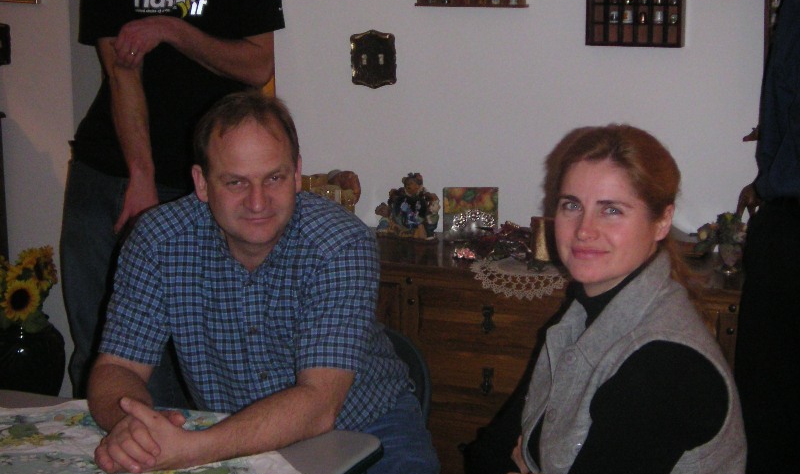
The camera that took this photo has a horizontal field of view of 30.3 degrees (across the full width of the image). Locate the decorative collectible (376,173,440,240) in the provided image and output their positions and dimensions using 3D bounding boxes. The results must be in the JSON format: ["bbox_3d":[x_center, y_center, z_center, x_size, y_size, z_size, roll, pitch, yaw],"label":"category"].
[{"bbox_3d":[0.022,-0.078,3.730,0.138,0.157,0.100,4,11,21],"label":"decorative collectible"}]

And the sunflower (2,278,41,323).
[{"bbox_3d":[-0.998,0.170,3.900,0.100,0.113,0.045,0,11,0],"label":"sunflower"}]

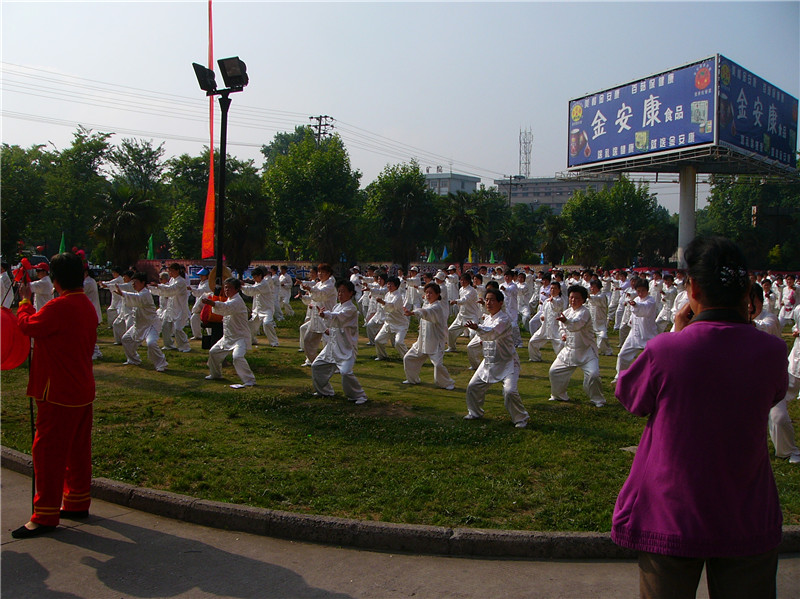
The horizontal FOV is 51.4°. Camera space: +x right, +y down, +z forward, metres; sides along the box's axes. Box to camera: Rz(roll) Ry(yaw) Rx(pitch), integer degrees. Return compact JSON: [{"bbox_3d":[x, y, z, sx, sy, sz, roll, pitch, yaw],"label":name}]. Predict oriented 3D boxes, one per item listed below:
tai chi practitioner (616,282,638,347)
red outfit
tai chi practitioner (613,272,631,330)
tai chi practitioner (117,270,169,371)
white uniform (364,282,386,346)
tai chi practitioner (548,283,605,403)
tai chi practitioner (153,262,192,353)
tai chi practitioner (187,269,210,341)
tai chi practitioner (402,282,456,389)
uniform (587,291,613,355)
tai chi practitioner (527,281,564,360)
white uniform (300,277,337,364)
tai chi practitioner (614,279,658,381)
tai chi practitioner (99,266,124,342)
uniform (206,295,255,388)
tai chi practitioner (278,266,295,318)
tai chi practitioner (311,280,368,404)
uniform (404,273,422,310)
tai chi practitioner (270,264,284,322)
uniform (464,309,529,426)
[{"bbox_3d":[4.193,0.239,15.190,0.680,1.318,0.570,0,3,-25],"label":"tai chi practitioner"},{"bbox_3d":[-2.010,0.620,4.880,0.460,1.320,0.470,1,2,15],"label":"red outfit"},{"bbox_3d":[5.101,0.047,18.976,0.680,1.371,0.570,0,3,-25],"label":"tai chi practitioner"},{"bbox_3d":[-3.623,0.302,11.700,0.740,1.370,0.600,0,2,-22],"label":"tai chi practitioner"},{"bbox_3d":[-0.428,0.266,15.800,0.650,1.216,0.620,-1,3,-38],"label":"white uniform"},{"bbox_3d":[1.958,0.490,9.172,0.680,1.312,0.570,0,3,-28],"label":"tai chi practitioner"},{"bbox_3d":[-4.114,0.140,14.971,0.750,1.595,0.750,-1,3,-35],"label":"tai chi practitioner"},{"bbox_3d":[-3.583,0.097,15.160,0.720,1.324,0.580,0,3,-20],"label":"tai chi practitioner"},{"bbox_3d":[0.363,0.432,10.221,0.680,1.270,0.570,0,3,-25],"label":"tai chi practitioner"},{"bbox_3d":[3.462,0.418,14.500,0.550,1.110,0.560,0,2,-28],"label":"uniform"},{"bbox_3d":[2.594,0.389,14.427,0.600,1.422,0.800,-1,3,-40],"label":"tai chi practitioner"},{"bbox_3d":[-1.188,0.308,12.125,0.550,1.286,0.620,-2,4,-40],"label":"white uniform"},{"bbox_3d":[3.048,0.411,10.626,0.600,1.359,0.650,-2,4,-44],"label":"tai chi practitioner"},{"bbox_3d":[-6.202,-0.022,18.000,0.680,1.385,0.620,-1,3,-38],"label":"tai chi practitioner"},{"bbox_3d":[-2.081,0.474,10.207,0.550,1.121,0.650,-1,4,-37],"label":"uniform"},{"bbox_3d":[-3.507,-0.264,25.806,0.450,1.572,0.550,-1,3,-41],"label":"tai chi practitioner"},{"bbox_3d":[-0.684,0.466,9.400,0.740,1.351,0.720,-1,3,-38],"label":"tai chi practitioner"},{"bbox_3d":[0.369,-0.148,23.575,0.600,1.149,0.550,0,3,-25],"label":"uniform"},{"bbox_3d":[-3.312,-0.174,22.300,0.620,1.475,0.600,-1,3,-38],"label":"tai chi practitioner"},{"bbox_3d":[0.936,0.637,8.066,0.580,1.102,0.700,-2,4,-45],"label":"uniform"}]

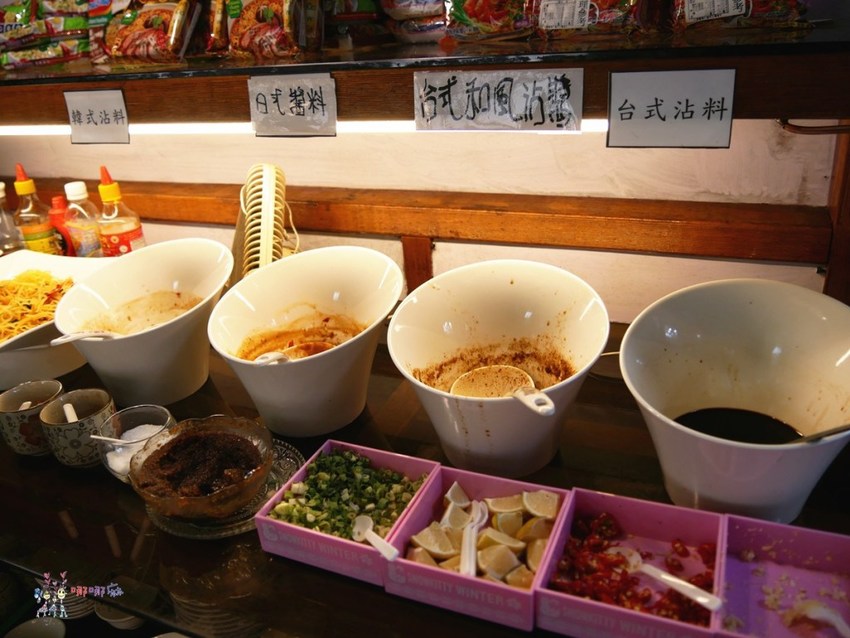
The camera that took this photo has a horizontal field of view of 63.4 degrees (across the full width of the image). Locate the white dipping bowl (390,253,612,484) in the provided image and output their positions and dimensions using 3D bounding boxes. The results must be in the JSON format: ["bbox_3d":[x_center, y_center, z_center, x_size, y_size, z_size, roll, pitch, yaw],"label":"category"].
[{"bbox_3d":[0.083,0.058,0.769,0.236,0.176,0.240,1,25,12],"label":"white dipping bowl"}]

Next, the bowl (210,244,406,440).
[{"bbox_3d":[-0.140,0.031,0.866,0.236,0.176,0.240,-4,24,2],"label":"bowl"}]

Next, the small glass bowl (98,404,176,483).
[{"bbox_3d":[-0.320,0.146,0.781,0.081,0.064,0.081,-4,24,2],"label":"small glass bowl"}]

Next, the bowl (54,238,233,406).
[{"bbox_3d":[-0.371,0.009,0.954,0.236,0.176,0.240,8,27,26],"label":"bowl"}]

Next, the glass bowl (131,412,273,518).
[{"bbox_3d":[-0.235,0.163,0.742,0.148,0.044,0.148,-4,24,2],"label":"glass bowl"}]

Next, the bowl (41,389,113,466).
[{"bbox_3d":[-0.408,0.133,0.825,0.079,0.064,0.079,-18,28,-27],"label":"bowl"}]

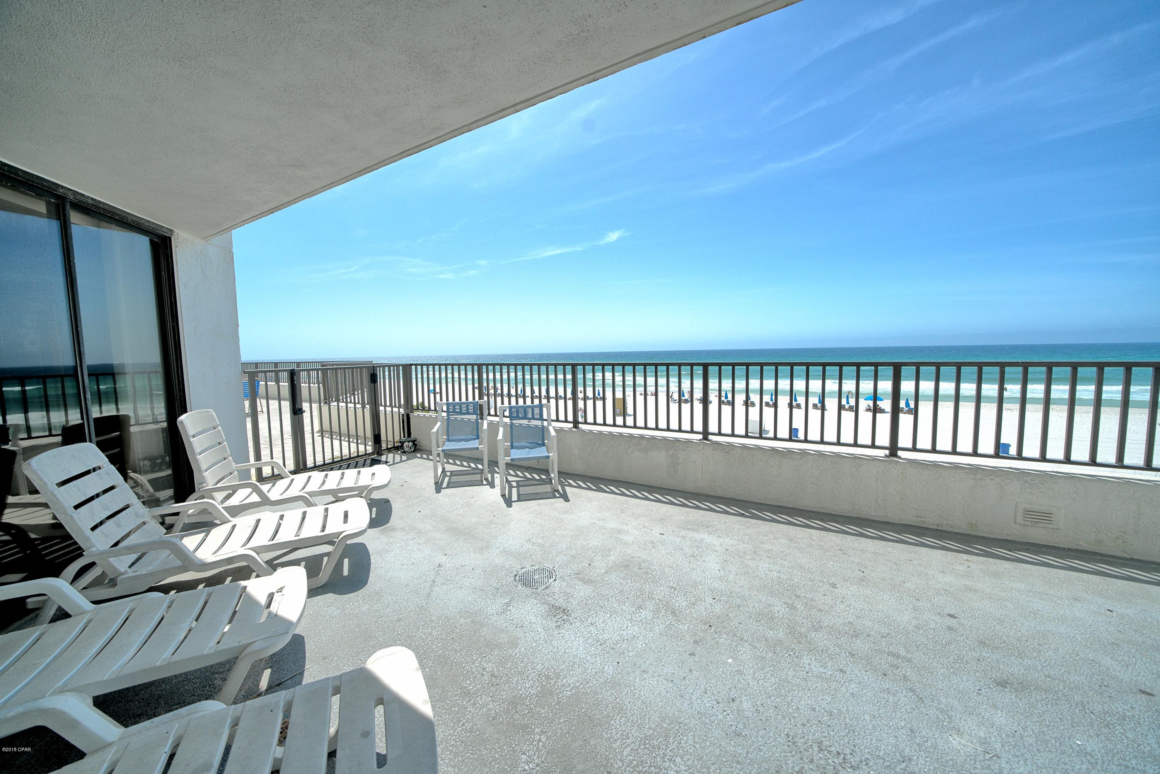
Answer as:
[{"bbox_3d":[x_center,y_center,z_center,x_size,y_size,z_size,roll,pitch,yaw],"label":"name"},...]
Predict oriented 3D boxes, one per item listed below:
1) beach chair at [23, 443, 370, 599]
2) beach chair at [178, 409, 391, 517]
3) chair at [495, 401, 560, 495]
[{"bbox_3d":[-2.208,0.777,2.467,1.526,0.972,0.708,-4,6,-31],"label":"beach chair"},{"bbox_3d":[-2.517,0.676,3.401,1.526,1.027,0.708,-3,5,-26],"label":"beach chair"},{"bbox_3d":[-0.577,0.650,4.260,0.598,0.864,0.593,-2,5,-11],"label":"chair"}]

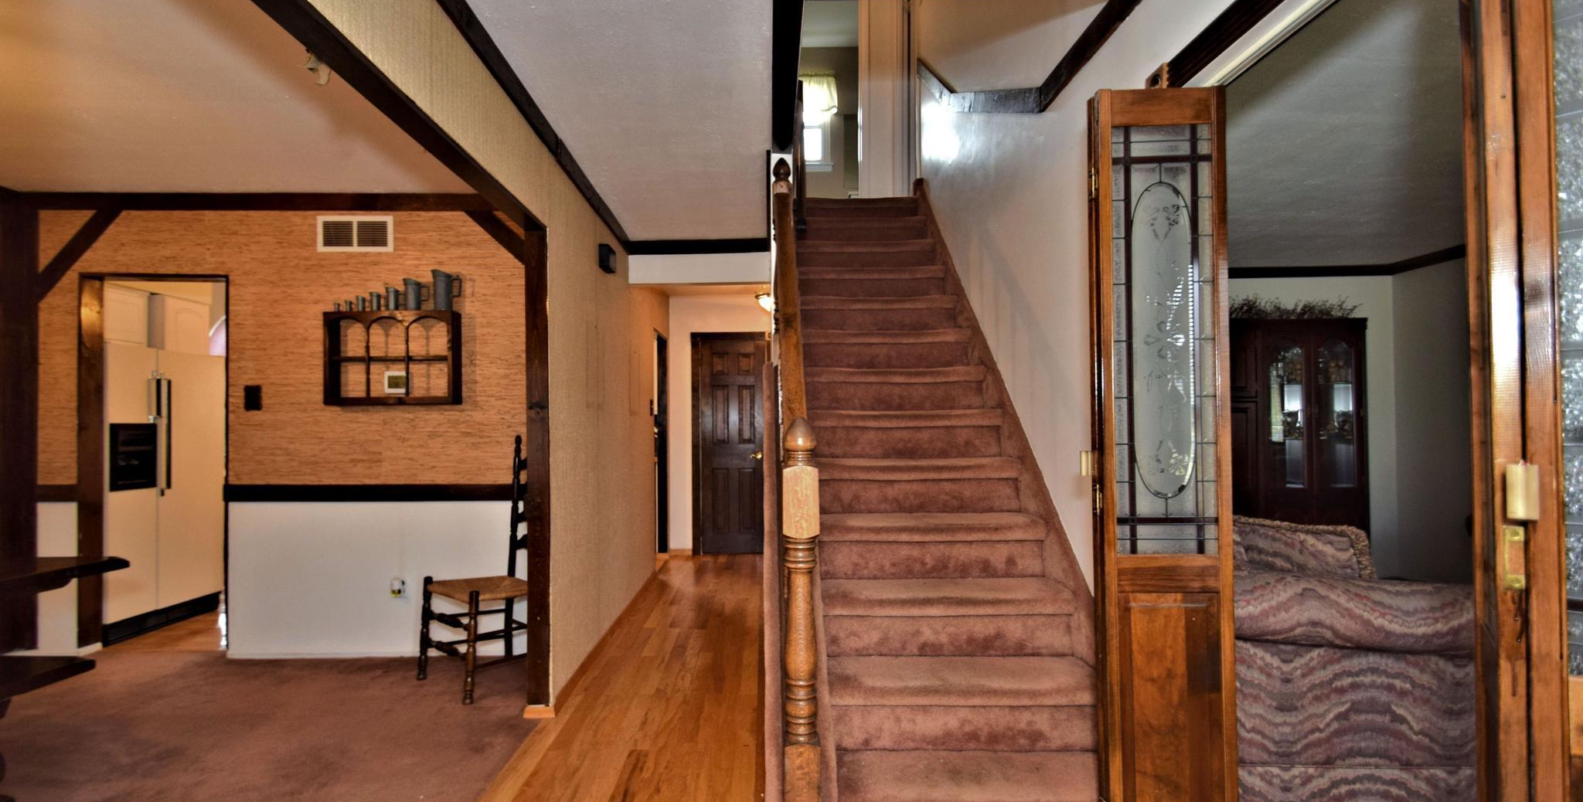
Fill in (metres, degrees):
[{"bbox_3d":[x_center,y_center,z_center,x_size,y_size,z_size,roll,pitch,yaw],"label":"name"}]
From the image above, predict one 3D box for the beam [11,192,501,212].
[{"bbox_3d":[-2.680,-1.045,3.450,2.650,0.105,0.060,0,-2,-2],"label":"beam"}]

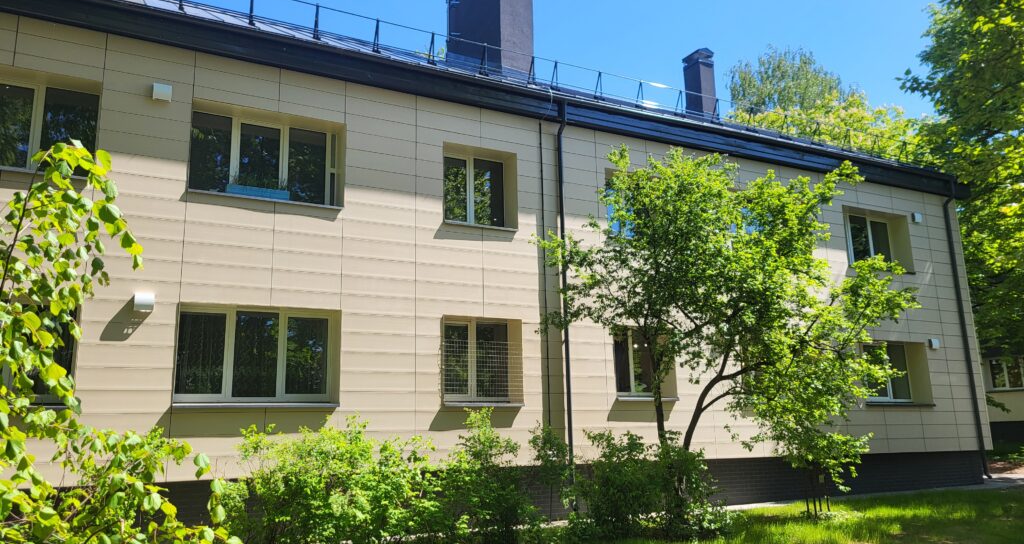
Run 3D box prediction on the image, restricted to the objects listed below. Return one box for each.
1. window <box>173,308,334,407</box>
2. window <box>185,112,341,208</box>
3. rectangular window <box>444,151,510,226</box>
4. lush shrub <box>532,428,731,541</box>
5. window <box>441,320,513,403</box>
[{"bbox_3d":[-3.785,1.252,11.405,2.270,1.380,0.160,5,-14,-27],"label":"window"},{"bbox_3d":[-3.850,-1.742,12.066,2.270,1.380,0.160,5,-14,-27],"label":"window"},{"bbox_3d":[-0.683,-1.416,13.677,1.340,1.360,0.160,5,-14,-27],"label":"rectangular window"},{"bbox_3d":[1.678,2.968,10.800,2.500,1.400,1.500,5,-14,-27],"label":"lush shrub"},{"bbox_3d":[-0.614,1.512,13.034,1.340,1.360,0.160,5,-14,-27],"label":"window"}]

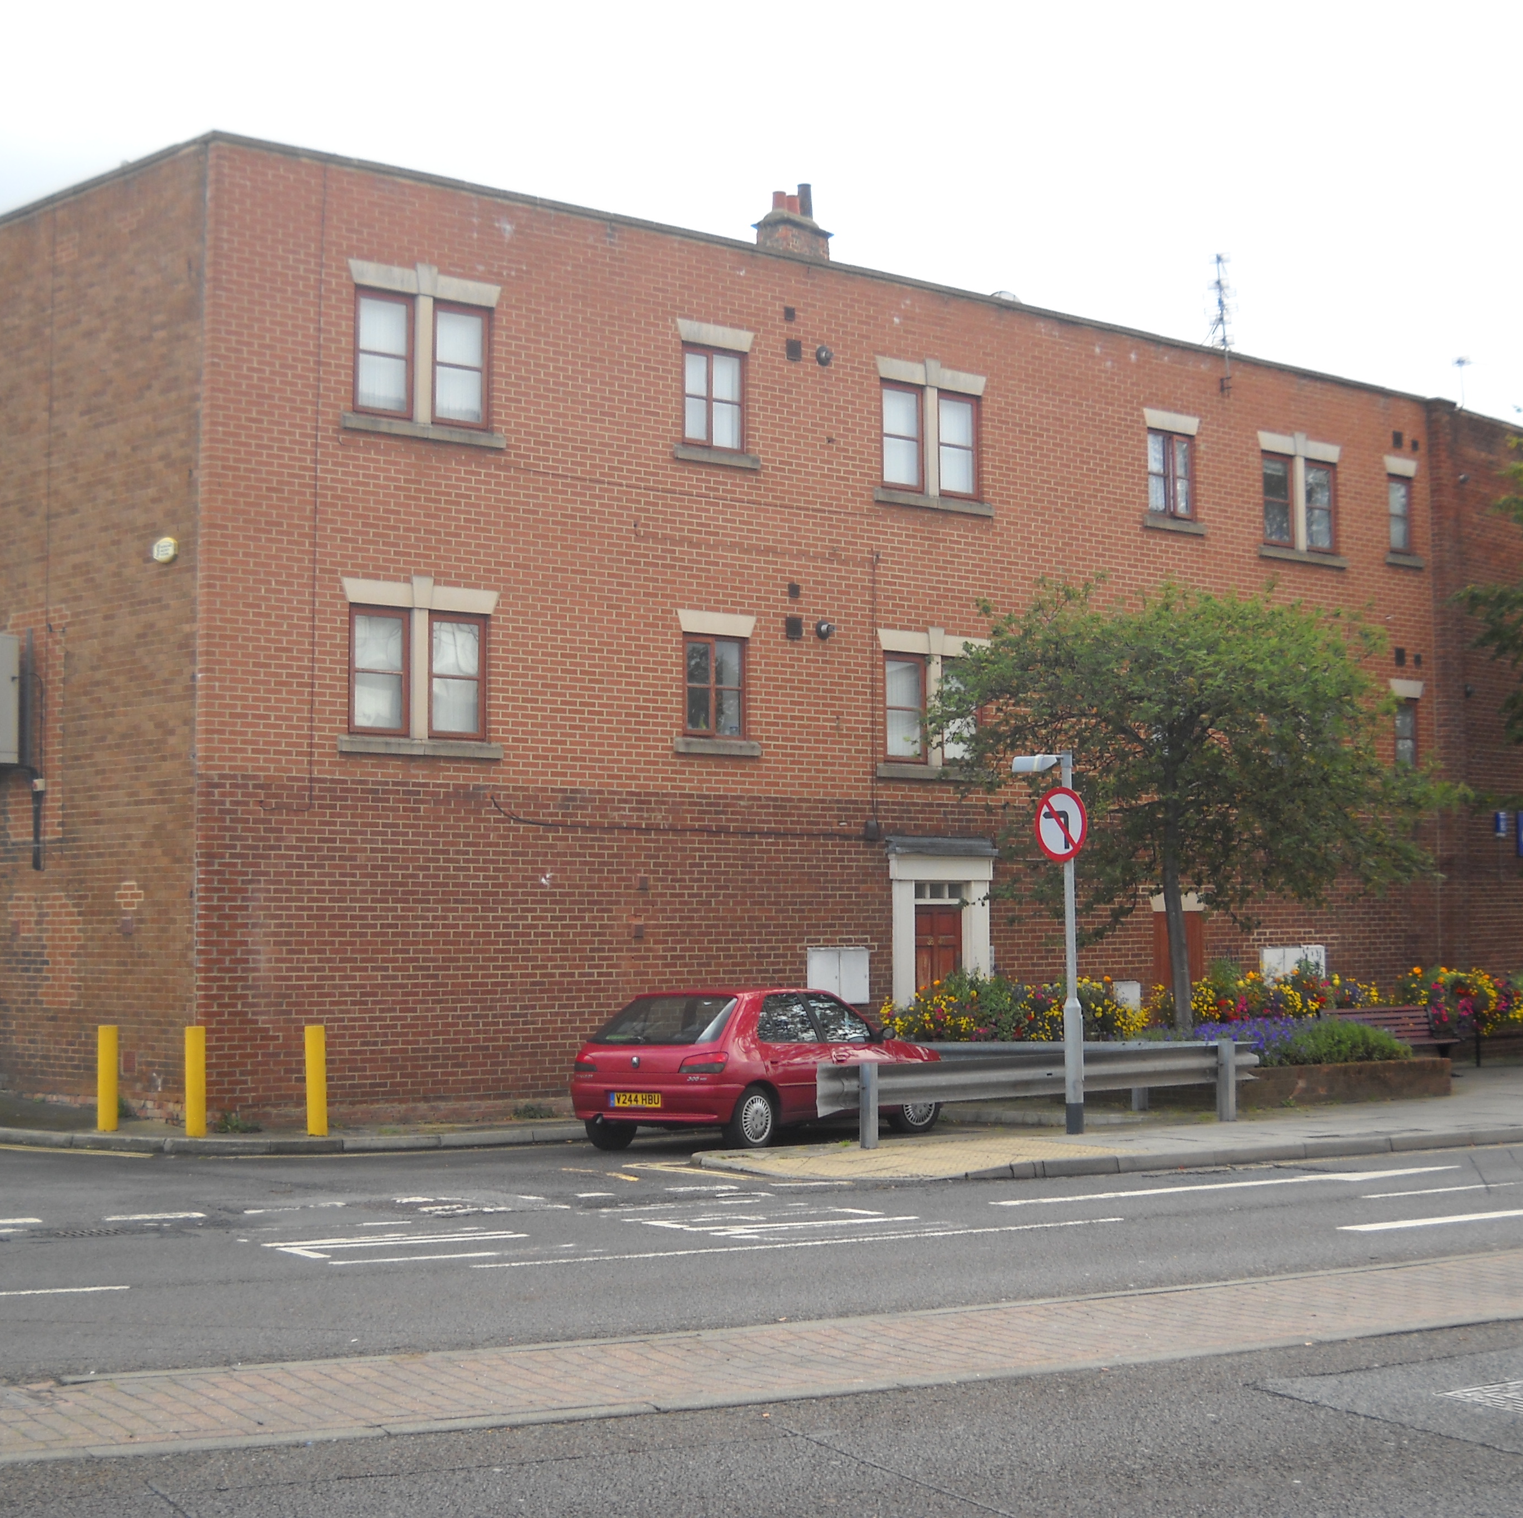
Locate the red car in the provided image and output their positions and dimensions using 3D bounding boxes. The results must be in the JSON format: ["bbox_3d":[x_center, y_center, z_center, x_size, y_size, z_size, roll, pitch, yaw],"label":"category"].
[{"bbox_3d":[0.102,2.741,23.680,1.700,1.380,4.000,-3,-4,35],"label":"red car"}]

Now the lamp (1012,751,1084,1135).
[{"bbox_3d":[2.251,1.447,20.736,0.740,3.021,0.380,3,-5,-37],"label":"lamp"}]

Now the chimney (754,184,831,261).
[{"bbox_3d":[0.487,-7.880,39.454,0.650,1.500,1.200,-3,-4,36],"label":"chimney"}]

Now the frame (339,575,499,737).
[{"bbox_3d":[-3.097,-0.919,24.163,1.650,1.460,0.160,3,-5,-41],"label":"frame"}]

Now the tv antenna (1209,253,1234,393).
[{"bbox_3d":[5.605,-5.285,31.751,0.420,1.750,0.400,3,-5,-41],"label":"tv antenna"}]

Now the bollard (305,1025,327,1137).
[{"bbox_3d":[-3.747,2.711,22.150,0.168,0.928,0.168,0,-4,0],"label":"bollard"}]

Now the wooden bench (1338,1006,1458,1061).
[{"bbox_3d":[7.238,3.261,30.066,1.860,0.810,0.600,3,-5,-39],"label":"wooden bench"}]

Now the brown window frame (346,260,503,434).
[{"bbox_3d":[-3.087,-3.822,24.362,1.650,1.460,0.160,3,-5,-41],"label":"brown window frame"}]

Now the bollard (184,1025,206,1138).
[{"bbox_3d":[-4.716,2.694,21.950,0.168,0.917,0.168,0,-4,0],"label":"bollard"}]

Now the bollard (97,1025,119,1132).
[{"bbox_3d":[-5.488,2.688,22.100,0.168,0.893,0.168,0,-4,0],"label":"bollard"}]

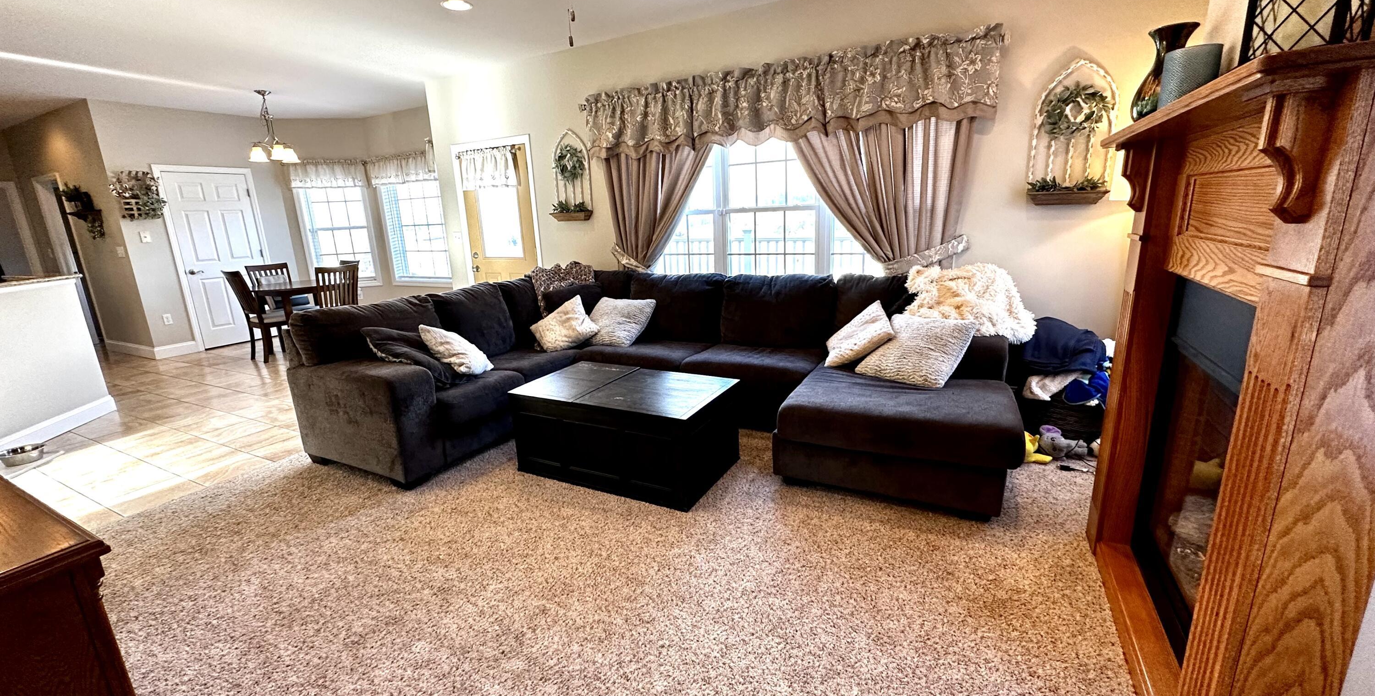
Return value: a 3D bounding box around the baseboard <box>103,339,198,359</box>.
[{"bbox_3d":[-6.500,-0.025,6.746,1.380,0.129,0.397,5,15,28],"label":"baseboard"}]

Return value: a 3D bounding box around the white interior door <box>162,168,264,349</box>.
[{"bbox_3d":[-5.633,-1.060,6.792,0.070,2.036,0.834,5,15,28],"label":"white interior door"}]

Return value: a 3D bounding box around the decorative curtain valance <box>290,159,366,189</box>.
[{"bbox_3d":[-4.612,-2.239,7.159,0.914,0.357,0.109,-6,14,-13],"label":"decorative curtain valance"}]

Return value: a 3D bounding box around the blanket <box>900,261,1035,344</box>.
[{"bbox_3d":[1.579,-0.252,3.135,0.675,0.417,0.576,5,15,28],"label":"blanket"}]

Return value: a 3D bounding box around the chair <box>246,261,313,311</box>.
[{"bbox_3d":[-4.775,-0.494,6.586,0.526,0.968,0.447,5,15,28],"label":"chair"}]

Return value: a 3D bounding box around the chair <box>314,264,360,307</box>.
[{"bbox_3d":[-3.773,-0.389,5.964,0.516,0.968,0.447,7,16,34],"label":"chair"}]

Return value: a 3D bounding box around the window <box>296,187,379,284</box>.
[{"bbox_3d":[-4.626,-1.517,7.393,0.844,1.410,0.099,-6,14,-13],"label":"window"}]

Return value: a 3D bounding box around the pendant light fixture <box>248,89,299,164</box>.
[{"bbox_3d":[-4.274,-2.240,5.665,0.437,0.685,0.437,5,15,28],"label":"pendant light fixture"}]

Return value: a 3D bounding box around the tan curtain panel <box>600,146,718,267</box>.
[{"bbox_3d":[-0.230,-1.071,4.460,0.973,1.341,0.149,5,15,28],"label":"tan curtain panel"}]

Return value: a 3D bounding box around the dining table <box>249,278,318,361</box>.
[{"bbox_3d":[-4.317,-0.342,6.325,0.923,0.755,0.923,5,15,28],"label":"dining table"}]

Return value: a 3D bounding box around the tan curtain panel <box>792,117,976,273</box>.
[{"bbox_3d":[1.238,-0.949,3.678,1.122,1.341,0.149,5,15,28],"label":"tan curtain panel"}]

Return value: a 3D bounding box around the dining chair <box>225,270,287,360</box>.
[{"bbox_3d":[-4.539,-0.367,6.011,0.437,0.968,0.506,4,15,26],"label":"dining chair"}]

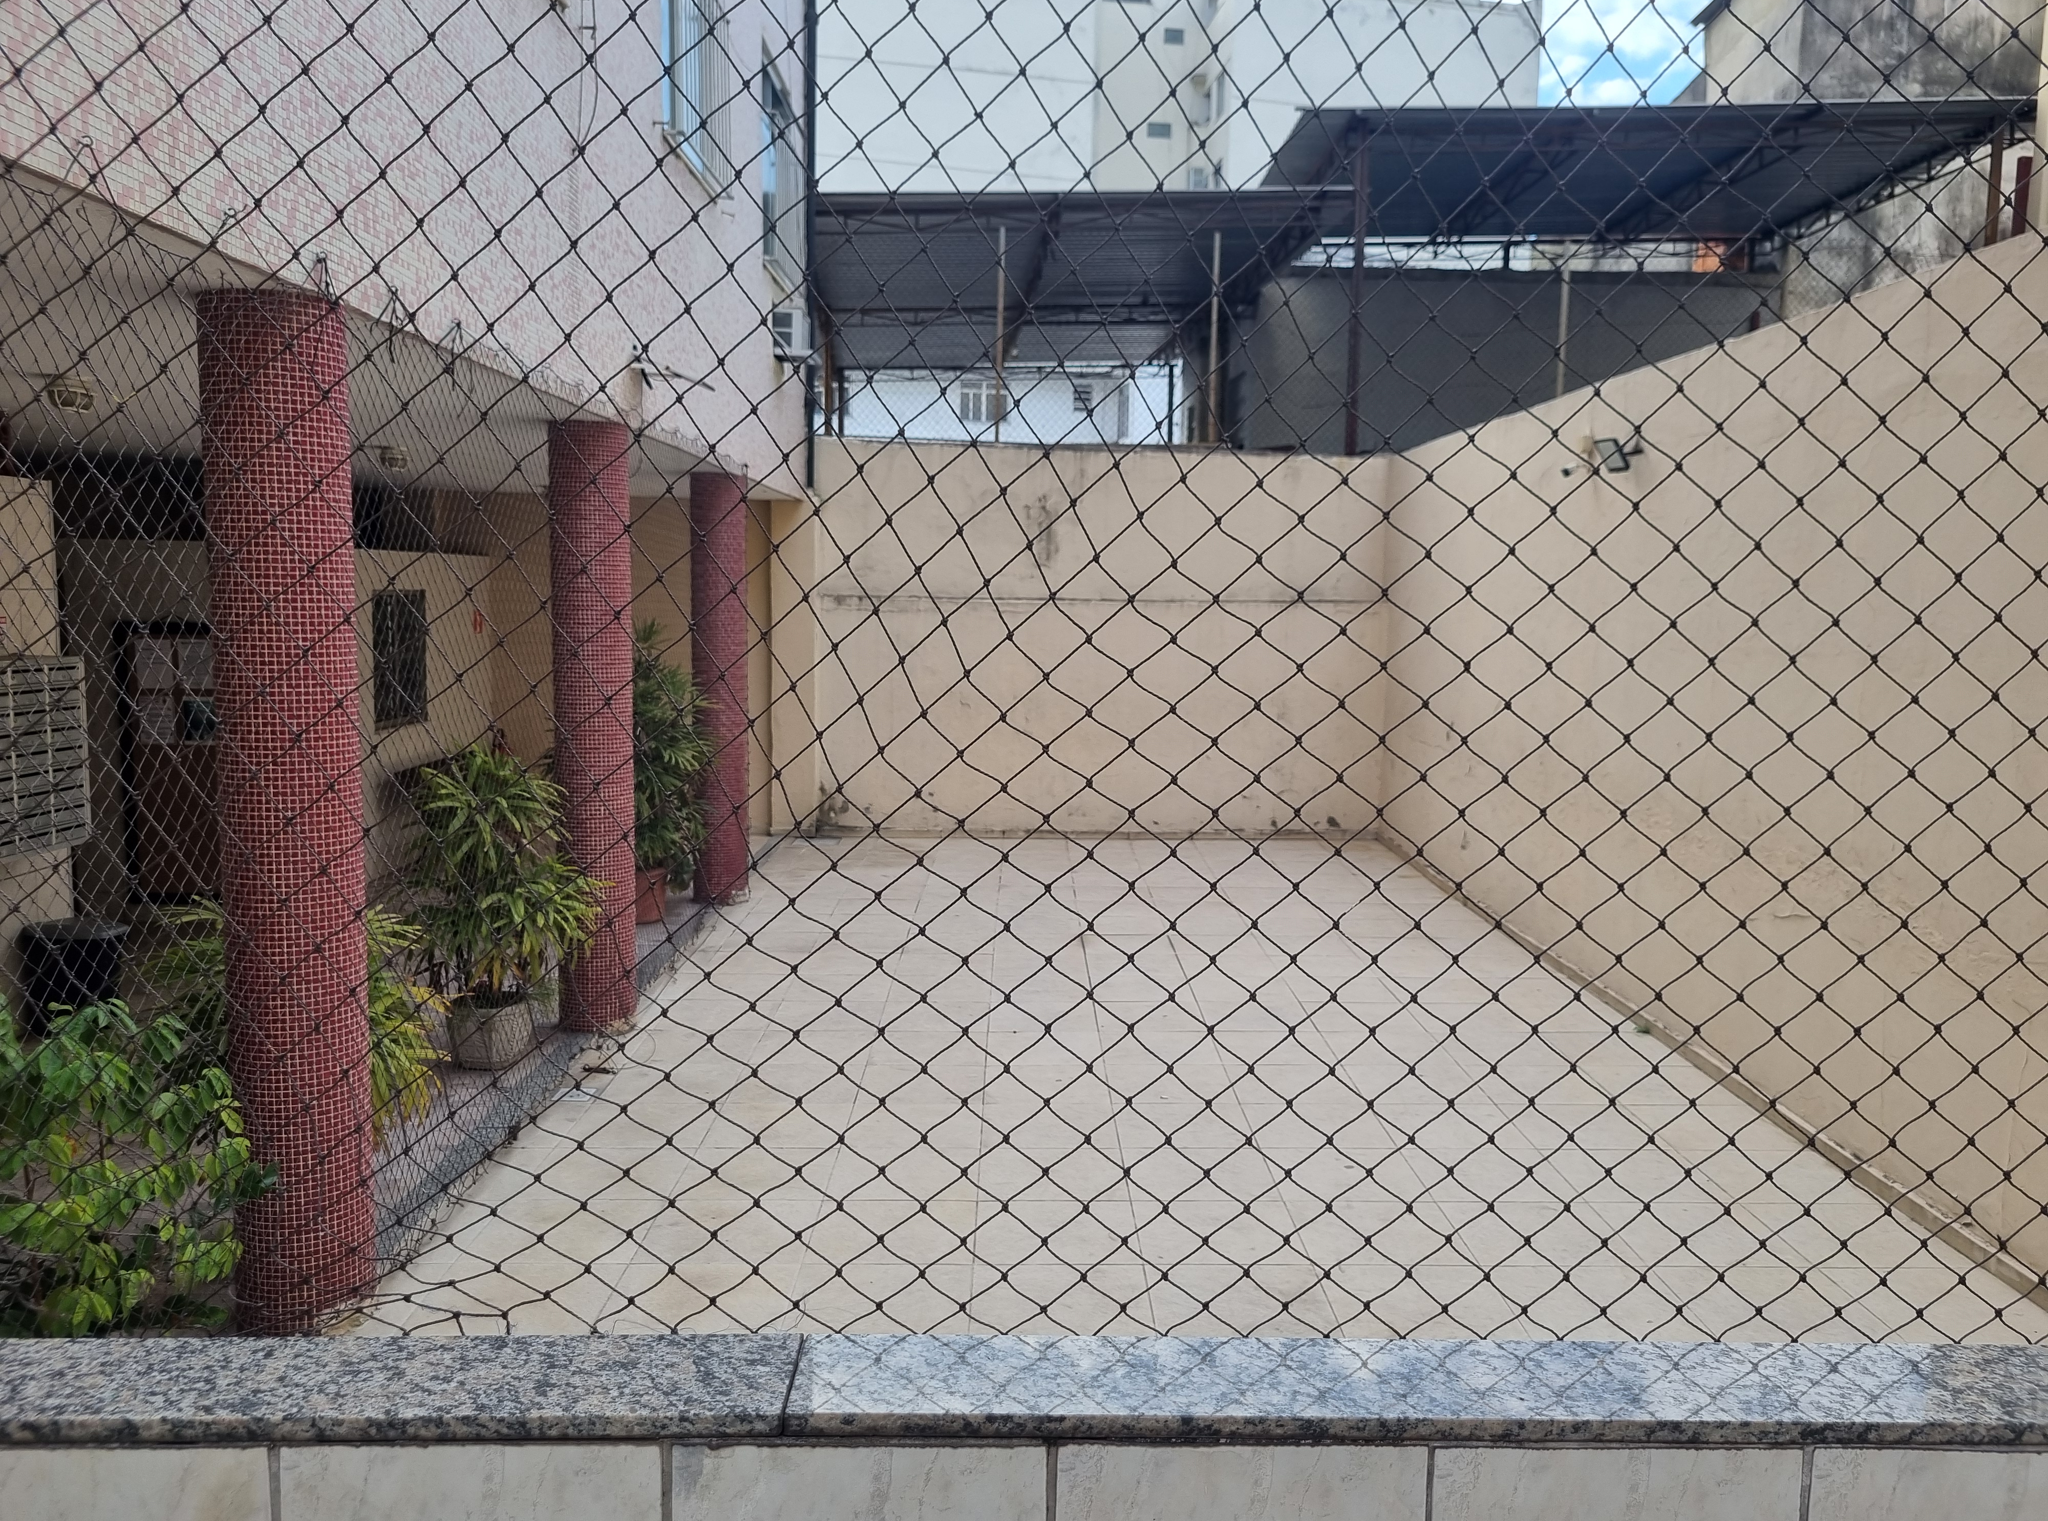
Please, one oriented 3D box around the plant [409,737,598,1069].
[{"bbox_3d":[-2.392,0.660,7.147,0.884,1.467,0.850,1,6,0],"label":"plant"}]

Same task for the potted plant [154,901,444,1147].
[{"bbox_3d":[-2.639,1.038,5.649,1.021,1.028,0.920,1,6,0],"label":"potted plant"}]

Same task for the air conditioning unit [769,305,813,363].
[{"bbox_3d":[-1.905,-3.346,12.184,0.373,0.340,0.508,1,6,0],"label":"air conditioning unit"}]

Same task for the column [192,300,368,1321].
[{"bbox_3d":[-2.156,0.179,4.536,0.384,2.987,0.384,1,6,0],"label":"column"}]

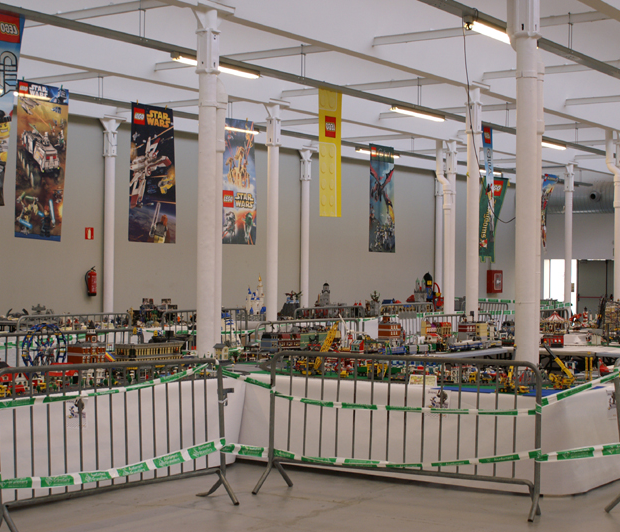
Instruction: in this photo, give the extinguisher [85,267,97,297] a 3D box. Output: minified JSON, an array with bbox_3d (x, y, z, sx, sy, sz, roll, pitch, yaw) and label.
[{"bbox_3d":[-3.758,0.266,19.793,0.180,0.520,0.200,1,0,35],"label":"extinguisher"}]

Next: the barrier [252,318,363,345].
[{"bbox_3d":[-0.008,1.252,15.198,0.450,1.100,2.100,0,0,39],"label":"barrier"}]

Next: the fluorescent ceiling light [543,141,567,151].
[{"bbox_3d":[4.525,-2.297,21.738,0.150,0.110,1.480,0,-1,36],"label":"fluorescent ceiling light"}]

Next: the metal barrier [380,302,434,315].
[{"bbox_3d":[1.848,1.216,21.838,0.420,1.030,2.000,1,0,34],"label":"metal barrier"}]

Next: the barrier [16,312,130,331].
[{"bbox_3d":[-3.268,1.222,16.098,0.450,1.100,2.100,0,0,36],"label":"barrier"}]

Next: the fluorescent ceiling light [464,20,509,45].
[{"bbox_3d":[2.022,-2.404,12.077,0.150,0.110,1.480,0,-1,36],"label":"fluorescent ceiling light"}]

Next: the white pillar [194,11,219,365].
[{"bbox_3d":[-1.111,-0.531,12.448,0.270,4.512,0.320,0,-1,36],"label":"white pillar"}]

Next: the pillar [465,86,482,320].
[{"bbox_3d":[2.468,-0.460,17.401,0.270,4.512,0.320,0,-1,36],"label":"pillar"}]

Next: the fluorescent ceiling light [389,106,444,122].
[{"bbox_3d":[1.684,-2.354,17.863,0.150,0.110,1.480,0,-1,36],"label":"fluorescent ceiling light"}]

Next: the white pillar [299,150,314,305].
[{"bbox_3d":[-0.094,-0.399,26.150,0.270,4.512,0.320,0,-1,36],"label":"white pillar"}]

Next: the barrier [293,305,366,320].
[{"bbox_3d":[0.371,1.277,20.398,0.450,1.100,2.100,0,0,34],"label":"barrier"}]

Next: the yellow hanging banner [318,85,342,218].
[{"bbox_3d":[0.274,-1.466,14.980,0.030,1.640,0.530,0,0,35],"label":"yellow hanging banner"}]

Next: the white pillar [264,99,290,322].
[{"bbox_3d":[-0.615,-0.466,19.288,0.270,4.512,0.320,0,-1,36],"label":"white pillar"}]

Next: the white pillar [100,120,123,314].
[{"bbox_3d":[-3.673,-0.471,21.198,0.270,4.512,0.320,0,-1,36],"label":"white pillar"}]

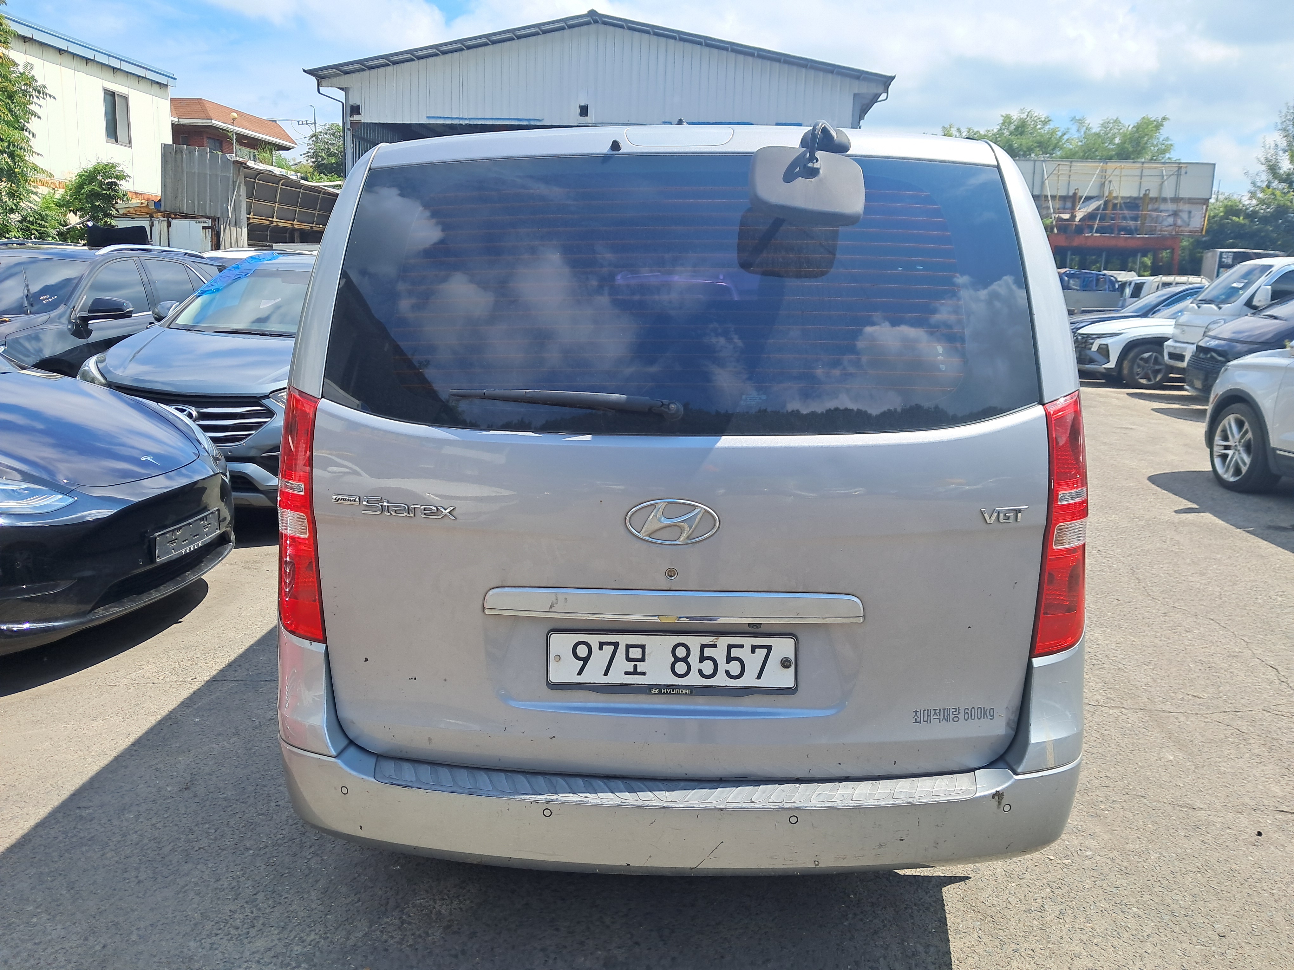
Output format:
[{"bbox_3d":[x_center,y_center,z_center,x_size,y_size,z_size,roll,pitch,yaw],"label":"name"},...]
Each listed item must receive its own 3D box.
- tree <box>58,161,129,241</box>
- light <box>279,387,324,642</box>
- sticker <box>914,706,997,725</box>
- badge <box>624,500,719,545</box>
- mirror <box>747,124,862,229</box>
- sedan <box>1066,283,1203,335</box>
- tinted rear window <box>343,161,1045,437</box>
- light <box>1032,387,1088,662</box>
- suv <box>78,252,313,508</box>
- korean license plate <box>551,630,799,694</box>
[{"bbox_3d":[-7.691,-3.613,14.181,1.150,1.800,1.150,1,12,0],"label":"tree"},{"bbox_3d":[-0.762,0.062,2.258,0.150,0.545,0.200,1,12,3],"label":"light"},{"bbox_3d":[0.652,0.489,2.140,0.178,0.039,0.004,1,12,-1],"label":"sticker"},{"bbox_3d":[0.052,0.076,2.080,0.195,0.098,0.015,1,12,3],"label":"badge"},{"bbox_3d":[0.308,-0.603,1.968,0.220,0.220,0.210,1,12,3],"label":"mirror"},{"bbox_3d":[10.448,-3.038,19.557,4.720,1.480,1.870,0,12,-3],"label":"sedan"},{"bbox_3d":[0.070,-0.390,2.075,1.470,0.565,0.140,1,2,3],"label":"tinted rear window"},{"bbox_3d":[0.892,0.080,2.174,0.150,0.545,0.200,1,12,3],"label":"light"},{"bbox_3d":[-2.715,-1.028,8.388,1.880,1.690,4.720,1,12,1],"label":"suv"},{"bbox_3d":[0.053,0.374,2.120,0.527,0.122,0.020,1,12,3],"label":"korean license plate"}]

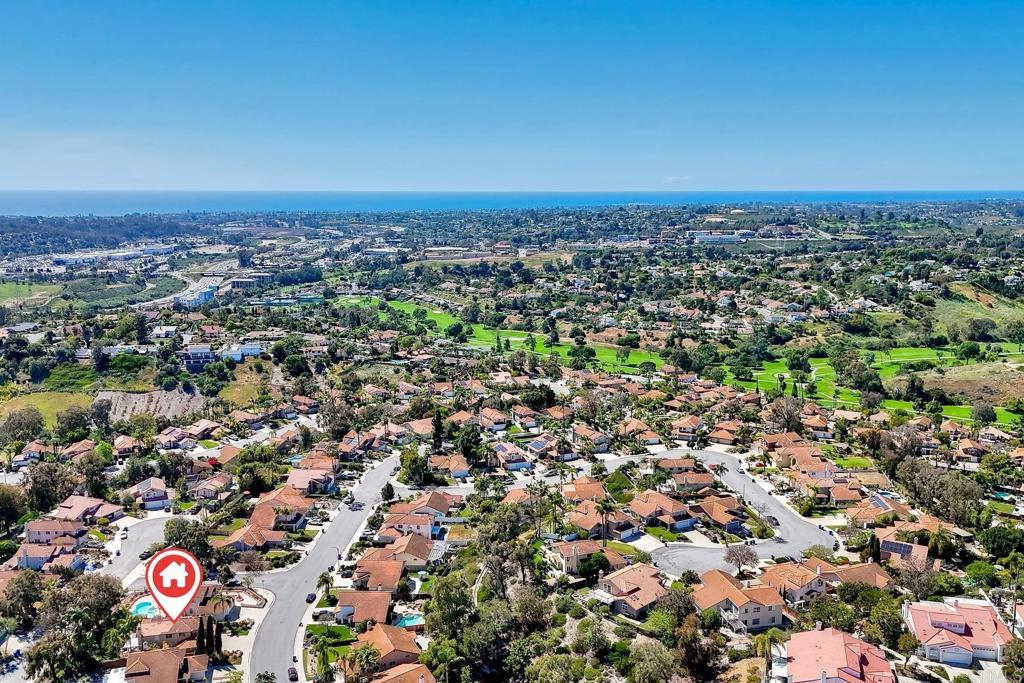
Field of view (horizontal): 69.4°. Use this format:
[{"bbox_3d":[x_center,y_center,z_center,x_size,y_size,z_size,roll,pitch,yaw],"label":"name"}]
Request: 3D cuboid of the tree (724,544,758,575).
[{"bbox_3d":[53.800,51.410,173.670,7.630,6.700,7.240,0,12,0],"label":"tree"}]

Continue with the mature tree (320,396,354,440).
[{"bbox_3d":[-66.470,29.150,282.120,12.610,16.500,11.980,0,12,0],"label":"mature tree"}]

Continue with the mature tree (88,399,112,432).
[{"bbox_3d":[-155.650,28.130,280.170,7.910,13.310,7.520,0,12,0],"label":"mature tree"}]

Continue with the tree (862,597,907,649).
[{"bbox_3d":[83.230,62.790,165.260,9.040,11.490,8.140,7,13,29],"label":"tree"}]

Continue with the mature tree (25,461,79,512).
[{"bbox_3d":[-170.370,53.650,273.630,18.380,19.060,15.620,-8,14,-33],"label":"mature tree"}]

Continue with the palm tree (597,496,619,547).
[{"bbox_3d":[29.500,56.220,228.470,6.590,16.440,5.600,2,12,8],"label":"palm tree"}]

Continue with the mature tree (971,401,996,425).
[{"bbox_3d":[211.780,31.800,332.380,9.470,10.580,9.000,0,12,0],"label":"mature tree"}]

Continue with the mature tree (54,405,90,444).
[{"bbox_3d":[-159.760,29.970,269.110,10.920,14.260,10.370,0,12,0],"label":"mature tree"}]

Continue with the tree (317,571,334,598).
[{"bbox_3d":[-55.840,72.750,221.430,5.390,9.010,5.120,-3,12,-15],"label":"tree"}]

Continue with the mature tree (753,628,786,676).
[{"bbox_3d":[45.270,55.340,130.300,5.140,9.920,4.880,0,12,0],"label":"mature tree"}]

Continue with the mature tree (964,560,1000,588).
[{"bbox_3d":[103.900,51.550,163.840,6.190,5.490,5.880,0,12,0],"label":"mature tree"}]

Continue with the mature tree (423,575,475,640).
[{"bbox_3d":[-17.160,73.040,203.090,13.040,17.940,11.090,-1,12,-5],"label":"mature tree"}]

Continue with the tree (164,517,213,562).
[{"bbox_3d":[-106.520,65.200,243.530,15.010,14.760,12.010,-6,13,-25],"label":"tree"}]

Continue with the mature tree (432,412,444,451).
[{"bbox_3d":[-26.390,32.550,265.600,4.100,14.660,3.890,0,12,0],"label":"mature tree"}]

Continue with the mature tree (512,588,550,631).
[{"bbox_3d":[4.500,61.900,170.880,8.770,10.330,8.330,0,12,0],"label":"mature tree"}]

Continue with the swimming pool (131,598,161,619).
[{"bbox_3d":[-106.240,77.390,214.390,8.600,1.300,7.800,-6,13,-28],"label":"swimming pool"}]

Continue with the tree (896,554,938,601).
[{"bbox_3d":[86.350,50.510,157.810,7.850,10.010,7.450,0,12,0],"label":"tree"}]

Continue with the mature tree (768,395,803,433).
[{"bbox_3d":[127.290,33.510,344.220,14.560,17.610,13.100,5,13,21],"label":"mature tree"}]

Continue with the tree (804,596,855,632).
[{"bbox_3d":[63.500,55.130,148.090,9.210,6.990,8.750,0,12,0],"label":"tree"}]

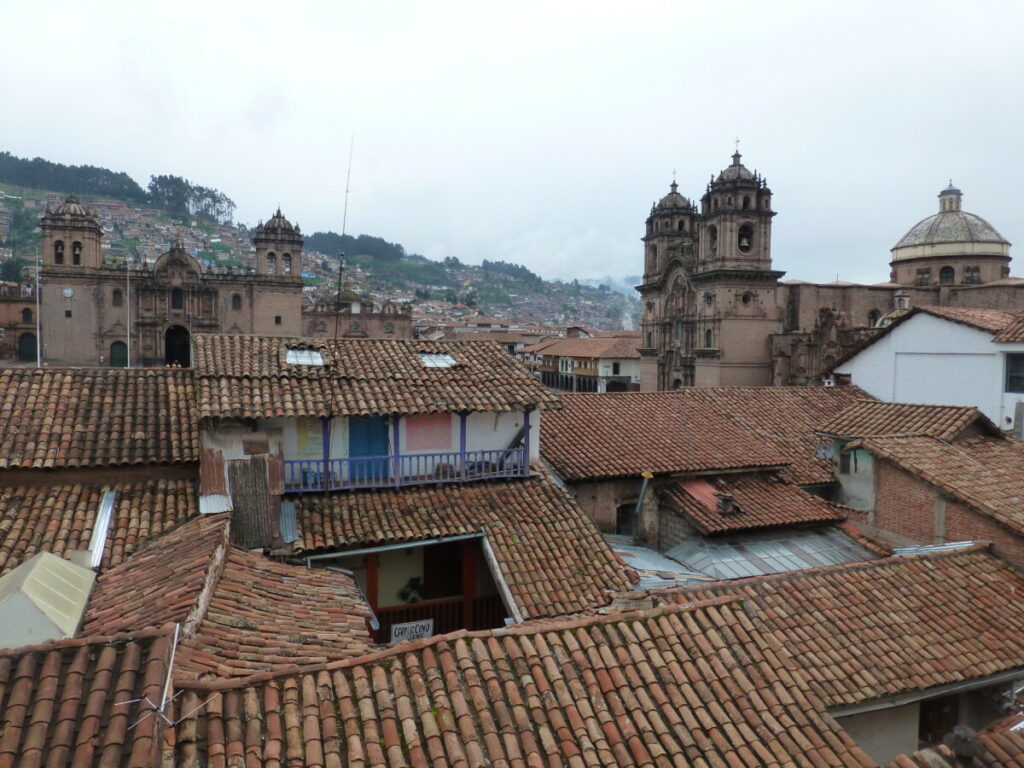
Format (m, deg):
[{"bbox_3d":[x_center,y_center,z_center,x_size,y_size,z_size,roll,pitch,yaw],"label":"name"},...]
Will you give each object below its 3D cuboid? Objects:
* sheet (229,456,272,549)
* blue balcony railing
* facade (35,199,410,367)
[{"bbox_3d":[-6.510,2.939,17.647,0.956,2.298,0.100,-1,3,-24],"label":"sheet"},{"bbox_3d":[-2.923,2.352,20.402,7.094,0.826,0.950,-1,3,-24],"label":"blue balcony railing"},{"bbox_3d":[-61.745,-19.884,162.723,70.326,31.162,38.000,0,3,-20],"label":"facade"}]

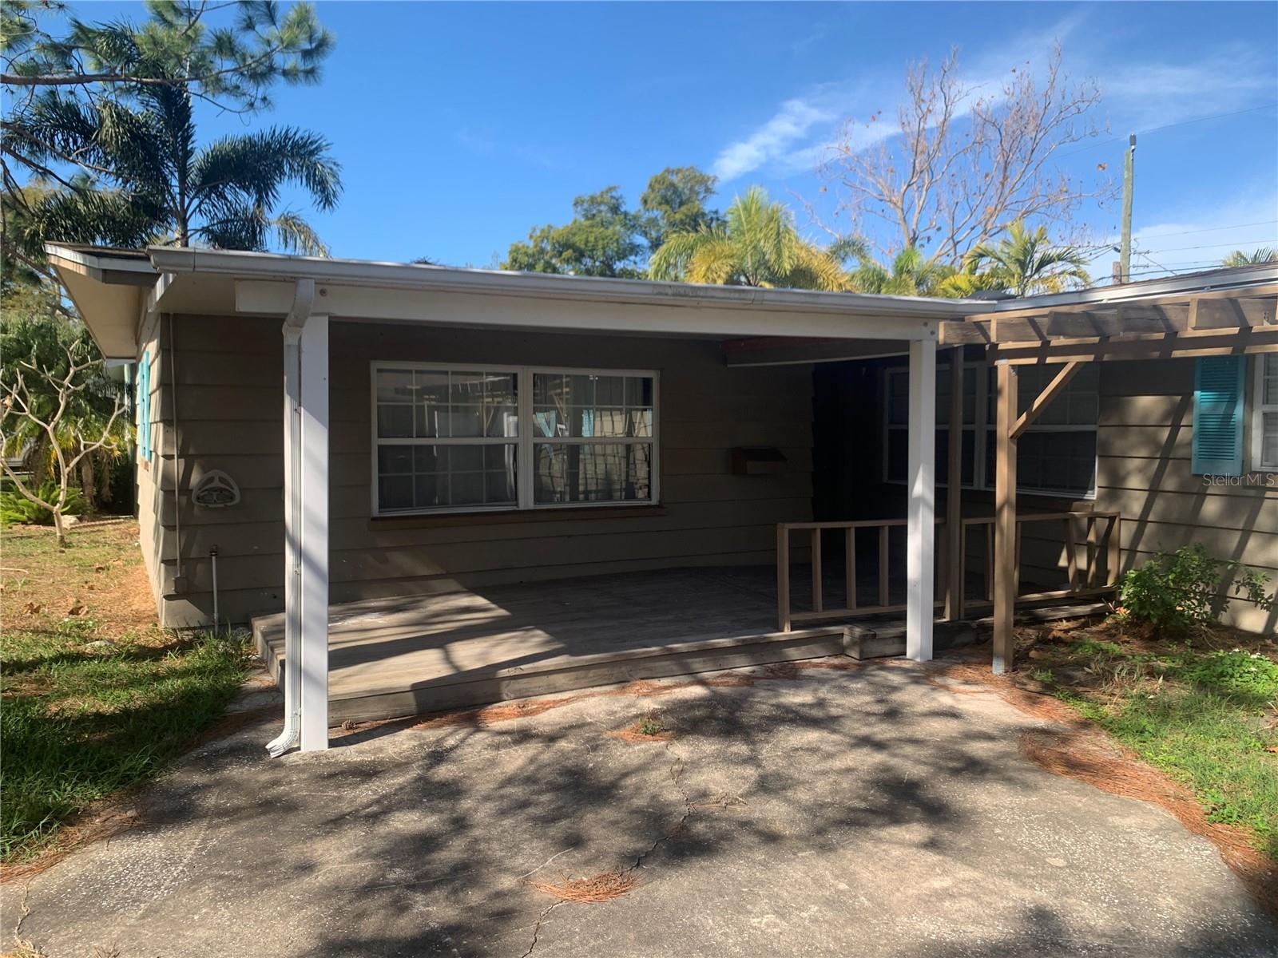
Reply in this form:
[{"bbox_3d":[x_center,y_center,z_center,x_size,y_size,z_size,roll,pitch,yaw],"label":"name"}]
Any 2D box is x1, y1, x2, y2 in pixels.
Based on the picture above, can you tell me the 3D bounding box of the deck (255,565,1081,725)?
[{"bbox_3d":[0.542,1.093,7.850,6.650,0.200,2.900,-2,3,-27],"label":"deck"}]

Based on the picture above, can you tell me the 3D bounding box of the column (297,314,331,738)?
[{"bbox_3d":[-1.611,0.262,4.769,0.130,2.170,0.130,-2,3,-27],"label":"column"}]

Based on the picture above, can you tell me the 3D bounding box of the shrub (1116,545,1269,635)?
[{"bbox_3d":[4.195,0.846,7.371,0.700,0.680,0.900,-2,3,-27],"label":"shrub"}]

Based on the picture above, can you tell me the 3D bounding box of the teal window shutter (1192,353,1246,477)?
[{"bbox_3d":[4.506,-0.542,7.488,0.050,1.020,0.390,-2,3,-27],"label":"teal window shutter"}]

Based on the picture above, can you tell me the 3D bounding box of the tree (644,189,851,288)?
[{"bbox_3d":[2.622,-3.322,23.196,4.800,7.361,4.800,0,3,0],"label":"tree"}]

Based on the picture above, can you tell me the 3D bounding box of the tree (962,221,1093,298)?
[{"bbox_3d":[10.104,-3.239,25.186,3.500,6.975,3.500,0,3,0],"label":"tree"}]

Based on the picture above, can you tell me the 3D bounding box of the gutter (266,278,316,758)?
[{"bbox_3d":[-1.694,0.192,4.676,0.200,2.340,0.150,-2,3,-27],"label":"gutter"}]

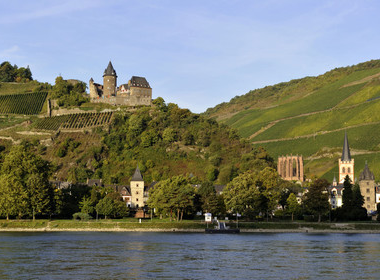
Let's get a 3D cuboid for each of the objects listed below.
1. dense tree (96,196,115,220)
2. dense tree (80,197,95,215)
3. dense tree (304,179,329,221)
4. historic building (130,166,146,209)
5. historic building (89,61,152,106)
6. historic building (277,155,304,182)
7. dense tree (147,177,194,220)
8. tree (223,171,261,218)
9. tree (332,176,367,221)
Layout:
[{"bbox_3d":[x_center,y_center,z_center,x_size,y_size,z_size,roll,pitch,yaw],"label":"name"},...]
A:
[{"bbox_3d":[-37.140,29.760,360.000,8.160,10.140,8.160,0,-5,0],"label":"dense tree"},{"bbox_3d":[-45.940,29.810,366.000,6.270,8.960,6.270,0,-5,0],"label":"dense tree"},{"bbox_3d":[55.410,26.450,357.000,11.590,19.240,11.590,0,-5,0],"label":"dense tree"},{"bbox_3d":[-25.200,22.920,392.000,6.720,21.840,6.720,0,-5,-4],"label":"historic building"},{"bbox_3d":[-55.770,-45.460,660.000,50.920,35.970,36.000,1,-5,-6],"label":"historic building"},{"bbox_3d":[64.160,18.310,520.000,16.870,16.870,15.000,-1,-5,7],"label":"historic building"},{"bbox_3d":[-8.160,25.680,360.000,20.280,19.620,18.000,0,-5,0],"label":"dense tree"},{"bbox_3d":[23.690,24.470,365.000,17.430,21.680,17.430,0,-5,0],"label":"tree"},{"bbox_3d":[71.100,26.080,364.000,14.710,20.060,11.000,0,-5,0],"label":"tree"}]

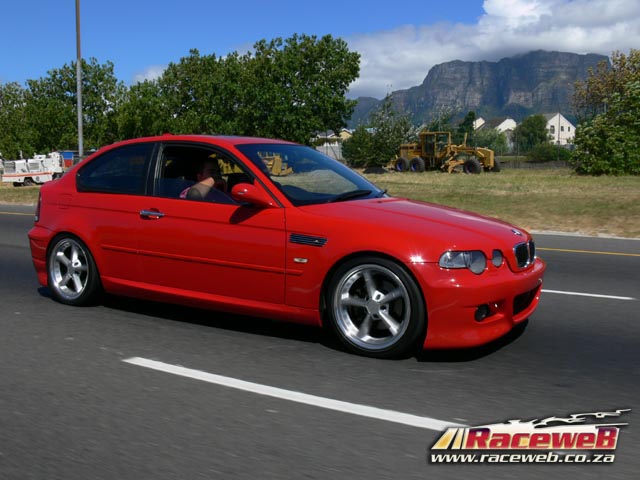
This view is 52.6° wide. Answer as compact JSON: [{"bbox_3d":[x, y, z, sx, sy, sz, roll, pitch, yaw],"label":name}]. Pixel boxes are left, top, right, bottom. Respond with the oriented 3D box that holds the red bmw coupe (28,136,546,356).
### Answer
[{"bbox_3d":[-0.418,-0.140,5.147,4.280,1.380,1.790,4,8,32],"label":"red bmw coupe"}]

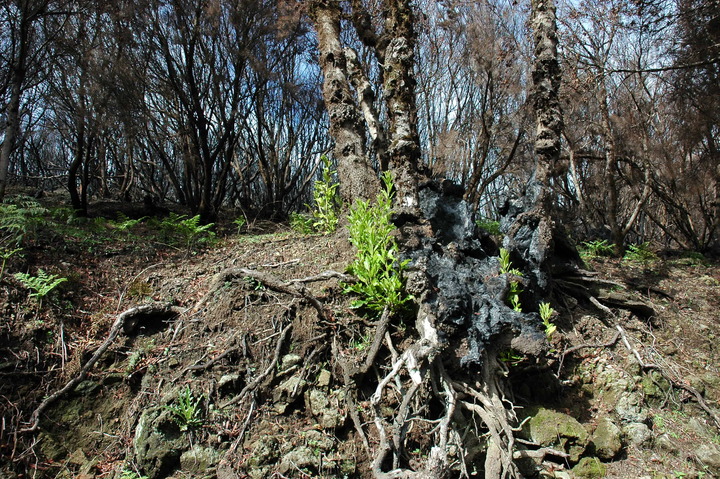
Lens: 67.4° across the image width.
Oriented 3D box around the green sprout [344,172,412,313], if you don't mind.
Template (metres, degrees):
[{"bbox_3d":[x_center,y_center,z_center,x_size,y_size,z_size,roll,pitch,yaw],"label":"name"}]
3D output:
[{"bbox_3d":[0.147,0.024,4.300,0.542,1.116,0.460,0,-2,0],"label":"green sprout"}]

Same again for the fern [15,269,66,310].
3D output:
[{"bbox_3d":[-2.783,0.436,4.700,0.453,0.366,0.400,0,-2,0],"label":"fern"}]

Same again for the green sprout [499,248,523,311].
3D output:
[{"bbox_3d":[1.227,0.326,4.400,0.196,0.506,0.180,0,-2,0],"label":"green sprout"}]

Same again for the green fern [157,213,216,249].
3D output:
[{"bbox_3d":[-2.026,-0.093,6.300,0.654,0.444,0.550,0,-2,0],"label":"green fern"}]

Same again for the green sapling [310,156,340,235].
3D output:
[{"bbox_3d":[-0.332,-0.434,5.200,0.289,0.771,0.270,0,-2,0],"label":"green sapling"}]

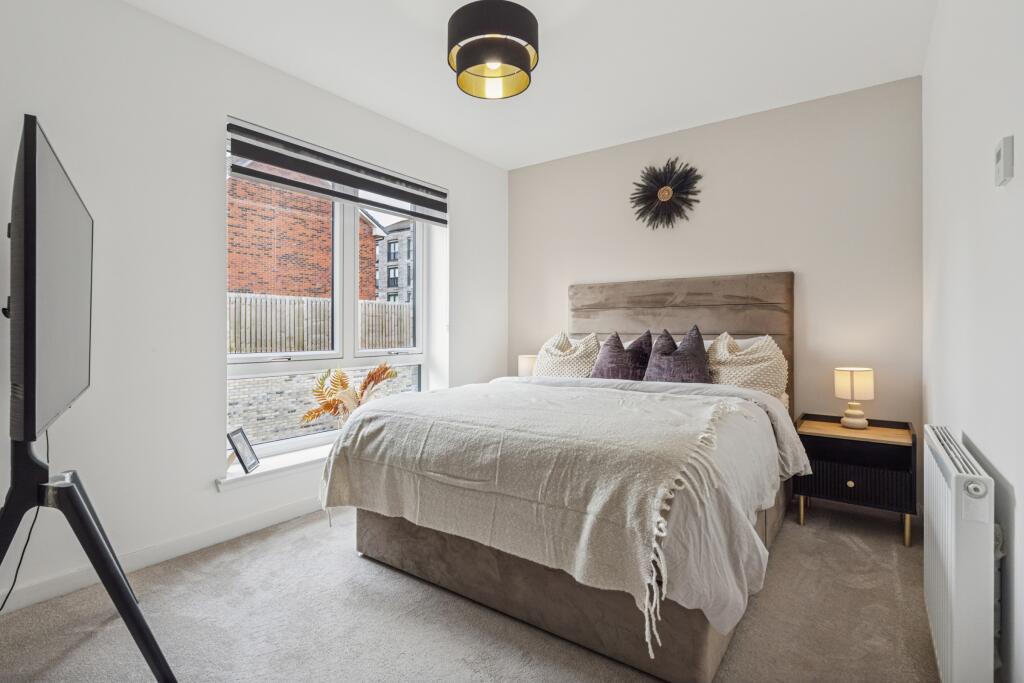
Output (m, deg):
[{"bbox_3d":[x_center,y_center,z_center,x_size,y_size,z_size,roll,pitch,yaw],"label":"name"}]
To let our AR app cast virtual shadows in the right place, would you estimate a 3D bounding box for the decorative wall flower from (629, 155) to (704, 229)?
[{"bbox_3d":[1.070,-1.047,3.190,0.490,0.495,0.070,1,1,35],"label":"decorative wall flower"}]

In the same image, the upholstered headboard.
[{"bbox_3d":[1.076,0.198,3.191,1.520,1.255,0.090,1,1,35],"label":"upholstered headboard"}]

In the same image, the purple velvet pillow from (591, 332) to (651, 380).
[{"bbox_3d":[0.728,0.111,2.971,0.400,0.380,0.150,1,-17,35],"label":"purple velvet pillow"}]

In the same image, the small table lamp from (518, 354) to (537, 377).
[{"bbox_3d":[0.136,0.279,3.629,0.170,0.320,0.170,1,1,35],"label":"small table lamp"}]

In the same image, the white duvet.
[{"bbox_3d":[0.337,0.491,2.248,1.725,0.535,1.600,1,1,35],"label":"white duvet"}]

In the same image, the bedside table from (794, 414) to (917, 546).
[{"bbox_3d":[1.806,0.697,2.416,0.495,0.538,0.395,1,1,35],"label":"bedside table"}]

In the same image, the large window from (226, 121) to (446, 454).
[{"bbox_3d":[-1.011,-0.270,2.876,0.160,1.700,1.525,1,1,35],"label":"large window"}]

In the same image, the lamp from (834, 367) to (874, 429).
[{"bbox_3d":[1.835,0.304,2.442,0.172,0.318,0.172,1,1,35],"label":"lamp"}]

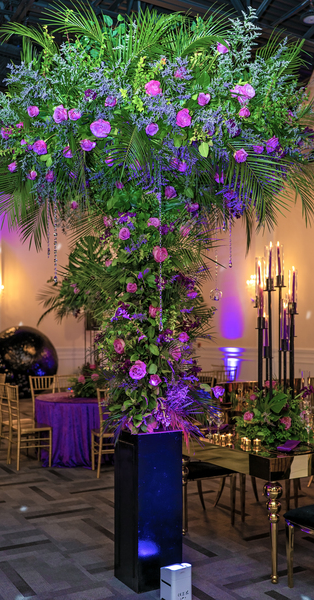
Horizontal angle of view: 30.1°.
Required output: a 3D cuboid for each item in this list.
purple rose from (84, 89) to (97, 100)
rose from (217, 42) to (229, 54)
[{"bbox_3d":[-0.343,-1.060,3.020,0.067,0.065,0.060,0,-2,6],"label":"purple rose"},{"bbox_3d":[0.416,-1.575,3.647,0.078,0.081,0.068,1,-4,-11],"label":"rose"}]

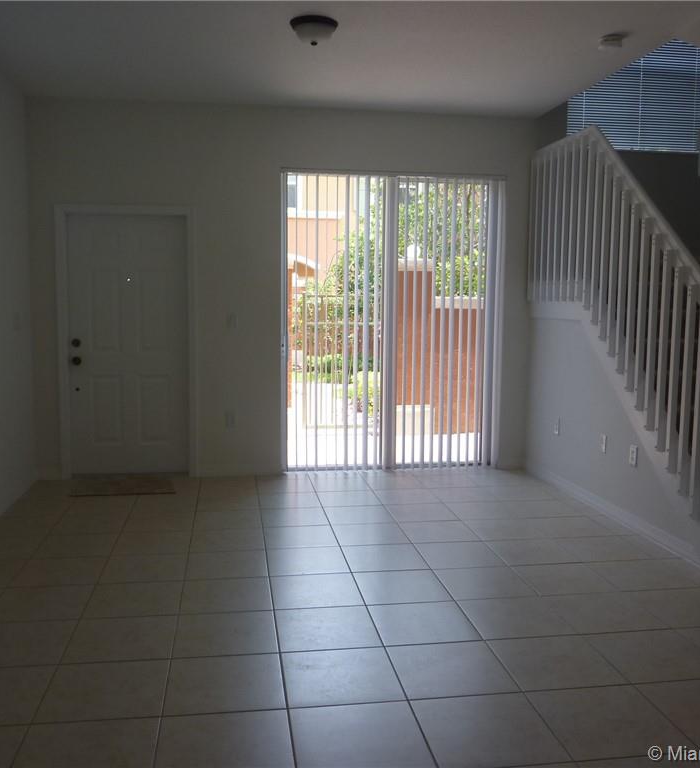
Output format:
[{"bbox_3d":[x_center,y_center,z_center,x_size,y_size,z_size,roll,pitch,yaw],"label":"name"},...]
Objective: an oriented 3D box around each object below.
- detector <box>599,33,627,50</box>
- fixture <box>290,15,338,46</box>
[{"bbox_3d":[1.503,-1.971,4.278,0.140,0.047,0.140,0,6,-9],"label":"detector"},{"bbox_3d":[-0.198,-1.931,4.100,0.275,0.140,0.275,0,6,-9],"label":"fixture"}]

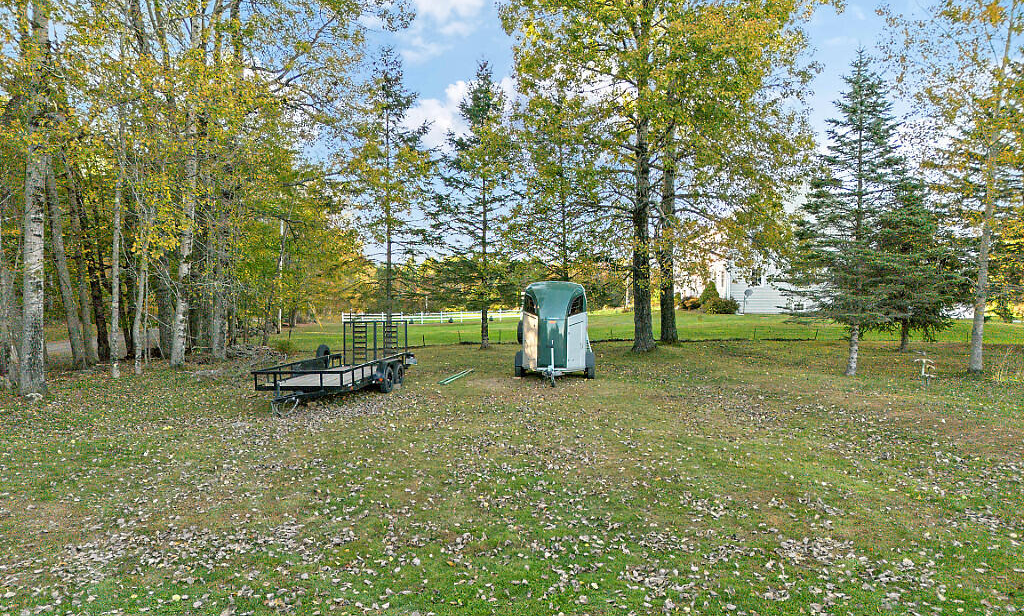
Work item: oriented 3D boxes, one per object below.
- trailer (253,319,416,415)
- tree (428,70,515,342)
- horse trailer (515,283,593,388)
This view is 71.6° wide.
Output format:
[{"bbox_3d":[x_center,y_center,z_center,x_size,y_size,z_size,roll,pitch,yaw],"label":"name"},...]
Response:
[{"bbox_3d":[-4.130,1.190,16.300,2.300,1.670,6.200,0,0,6],"label":"trailer"},{"bbox_3d":[-1.750,-5.050,34.800,4.600,14.100,4.600,0,0,0],"label":"tree"},{"bbox_3d":[1.180,0.650,19.900,2.220,2.740,4.100,0,0,7],"label":"horse trailer"}]

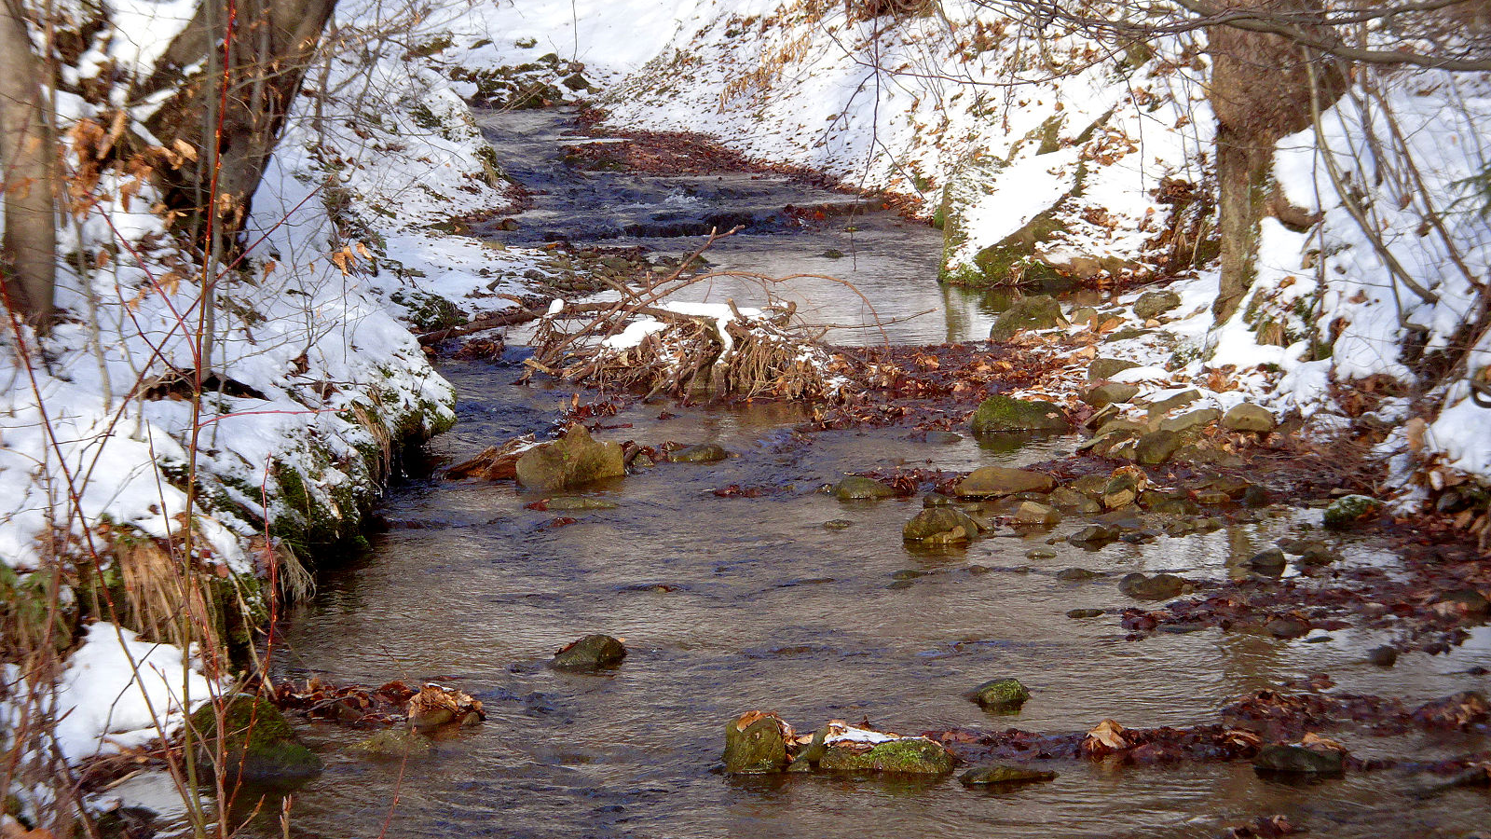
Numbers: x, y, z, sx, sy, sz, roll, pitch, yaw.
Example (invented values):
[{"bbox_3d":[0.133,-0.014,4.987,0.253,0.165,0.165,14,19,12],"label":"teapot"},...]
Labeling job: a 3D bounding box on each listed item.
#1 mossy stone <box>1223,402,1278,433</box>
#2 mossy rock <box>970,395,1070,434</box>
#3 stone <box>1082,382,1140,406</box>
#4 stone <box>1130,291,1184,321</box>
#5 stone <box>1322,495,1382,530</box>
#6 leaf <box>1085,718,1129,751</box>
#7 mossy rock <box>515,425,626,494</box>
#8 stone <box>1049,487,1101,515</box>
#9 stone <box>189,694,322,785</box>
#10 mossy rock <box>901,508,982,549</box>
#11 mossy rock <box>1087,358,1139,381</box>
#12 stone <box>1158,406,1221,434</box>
[{"bbox_3d":[1.980,-0.007,17.774,0.217,0.116,0.164,0,6,0],"label":"mossy stone"},{"bbox_3d":[1.146,-0.019,18.900,0.419,0.160,0.270,0,5,0],"label":"mossy rock"},{"bbox_3d":[1.495,-0.105,18.484,0.231,0.100,0.186,0,6,0],"label":"stone"},{"bbox_3d":[1.883,-0.519,20.684,0.232,0.134,0.187,0,6,0],"label":"stone"},{"bbox_3d":[2.065,0.315,15.400,0.198,0.115,0.160,0,5,0],"label":"stone"},{"bbox_3d":[0.953,0.832,11.941,0.113,0.079,0.091,0,6,0],"label":"leaf"},{"bbox_3d":[-0.649,0.142,16.750,0.406,0.250,0.270,0,5,0],"label":"mossy rock"},{"bbox_3d":[1.155,0.286,15.850,0.184,0.090,0.140,0,5,0],"label":"stone"},{"bbox_3d":[-1.270,0.829,11.730,0.341,0.236,0.289,0,6,0],"label":"stone"},{"bbox_3d":[0.701,0.386,16.099,0.275,0.148,0.221,0,6,0],"label":"mossy rock"},{"bbox_3d":[1.550,-0.209,19.078,0.214,0.098,0.172,0,6,0],"label":"mossy rock"},{"bbox_3d":[1.766,0.005,18.000,0.255,0.090,0.190,0,5,0],"label":"stone"}]

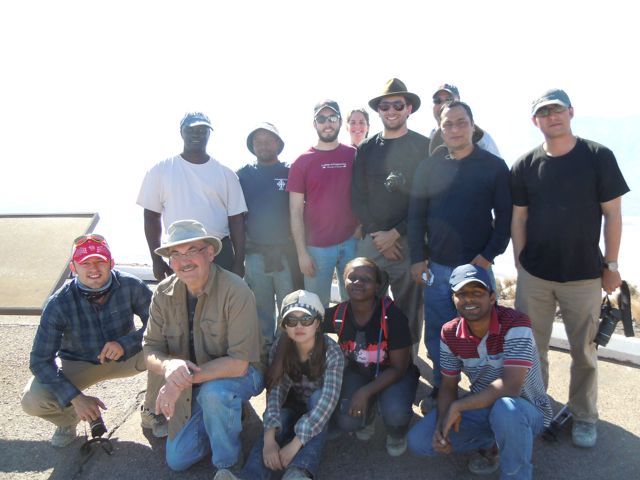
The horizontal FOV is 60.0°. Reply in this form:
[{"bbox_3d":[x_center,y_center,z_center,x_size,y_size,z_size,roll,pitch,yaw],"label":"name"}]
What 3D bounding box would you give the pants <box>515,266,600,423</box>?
[{"bbox_3d":[1.296,0.532,3.002,0.430,0.920,0.320,4,10,20],"label":"pants"}]

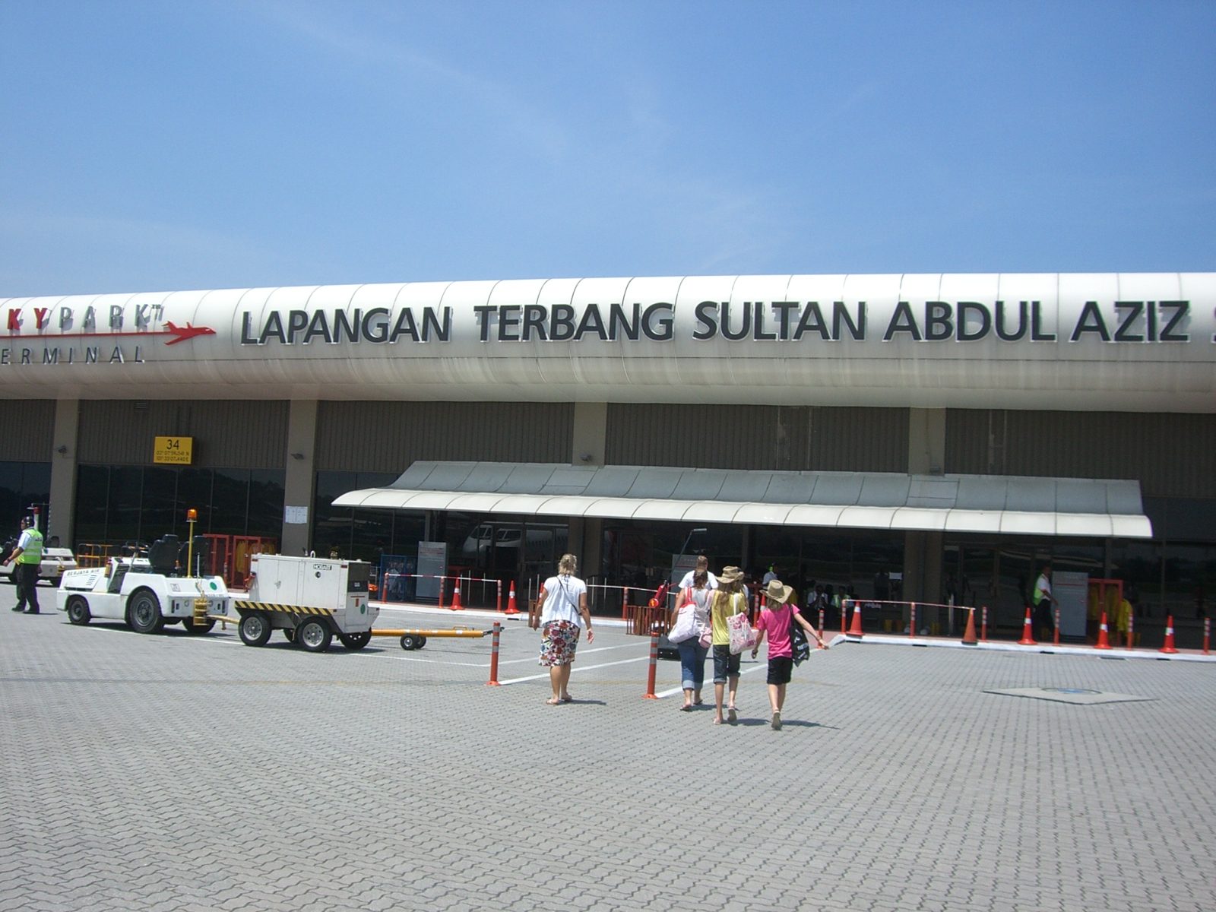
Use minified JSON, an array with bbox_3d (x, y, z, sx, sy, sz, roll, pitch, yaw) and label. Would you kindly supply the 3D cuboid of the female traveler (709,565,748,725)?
[{"bbox_3d":[1.266,1.970,14.099,0.420,1.619,0.400,2,-4,16],"label":"female traveler"}]

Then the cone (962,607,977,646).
[{"bbox_3d":[6.987,3.296,25.800,0.330,0.750,0.330,1,-4,18],"label":"cone"}]

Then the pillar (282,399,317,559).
[{"bbox_3d":[-8.362,1.117,36.943,0.820,5.250,0.750,1,-4,18],"label":"pillar"}]

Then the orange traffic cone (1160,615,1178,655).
[{"bbox_3d":[10.927,3.488,26.000,0.370,0.750,0.370,1,-4,18],"label":"orange traffic cone"}]

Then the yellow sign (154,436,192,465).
[{"bbox_3d":[-12.263,-0.140,37.800,1.260,0.770,0.150,1,-4,18],"label":"yellow sign"}]

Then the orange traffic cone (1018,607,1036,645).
[{"bbox_3d":[8.443,3.436,26.900,0.370,0.750,0.370,1,-4,18],"label":"orange traffic cone"}]

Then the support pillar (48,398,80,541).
[{"bbox_3d":[-15.887,0.967,39.458,0.820,5.200,0.750,1,-4,18],"label":"support pillar"}]

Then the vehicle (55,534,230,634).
[{"bbox_3d":[-7.763,2.093,22.296,2.920,1.560,1.320,0,-4,34],"label":"vehicle"}]

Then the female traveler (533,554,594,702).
[{"bbox_3d":[-0.492,1.904,14.700,0.630,1.620,0.420,2,-4,9],"label":"female traveler"}]

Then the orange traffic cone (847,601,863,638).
[{"bbox_3d":[4.894,3.241,26.400,0.340,0.750,0.340,1,-4,18],"label":"orange traffic cone"}]

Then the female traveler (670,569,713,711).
[{"bbox_3d":[0.942,2.052,15.046,0.460,1.542,0.400,2,-4,16],"label":"female traveler"}]

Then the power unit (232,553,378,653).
[{"bbox_3d":[-4.469,2.189,20.032,1.720,1.360,1.420,1,-4,18],"label":"power unit"}]

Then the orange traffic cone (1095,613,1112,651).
[{"bbox_3d":[9.798,3.467,26.400,0.370,0.750,0.370,1,-4,18],"label":"orange traffic cone"}]

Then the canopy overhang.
[{"bbox_3d":[2.634,0.833,29.316,17.067,1.267,3.807,1,-4,18],"label":"canopy overhang"}]

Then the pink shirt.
[{"bbox_3d":[1.745,1.789,13.700,0.440,0.550,0.280,2,-4,16],"label":"pink shirt"}]

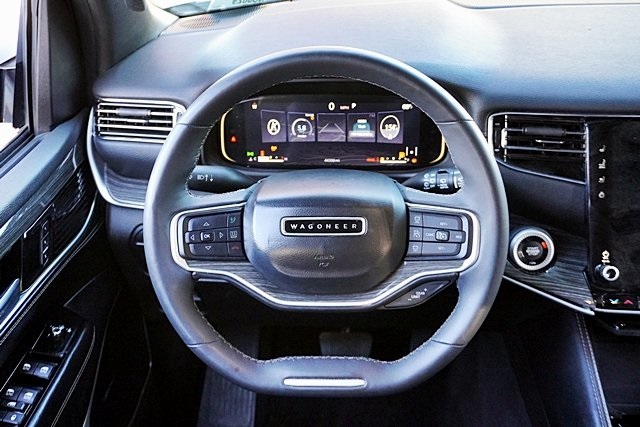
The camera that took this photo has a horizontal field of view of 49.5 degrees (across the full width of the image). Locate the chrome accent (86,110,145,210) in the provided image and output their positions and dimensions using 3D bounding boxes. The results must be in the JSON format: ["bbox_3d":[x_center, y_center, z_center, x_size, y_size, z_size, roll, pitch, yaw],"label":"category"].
[{"bbox_3d":[-0.276,-0.071,0.935,0.074,0.130,0.035,3,8,8],"label":"chrome accent"}]

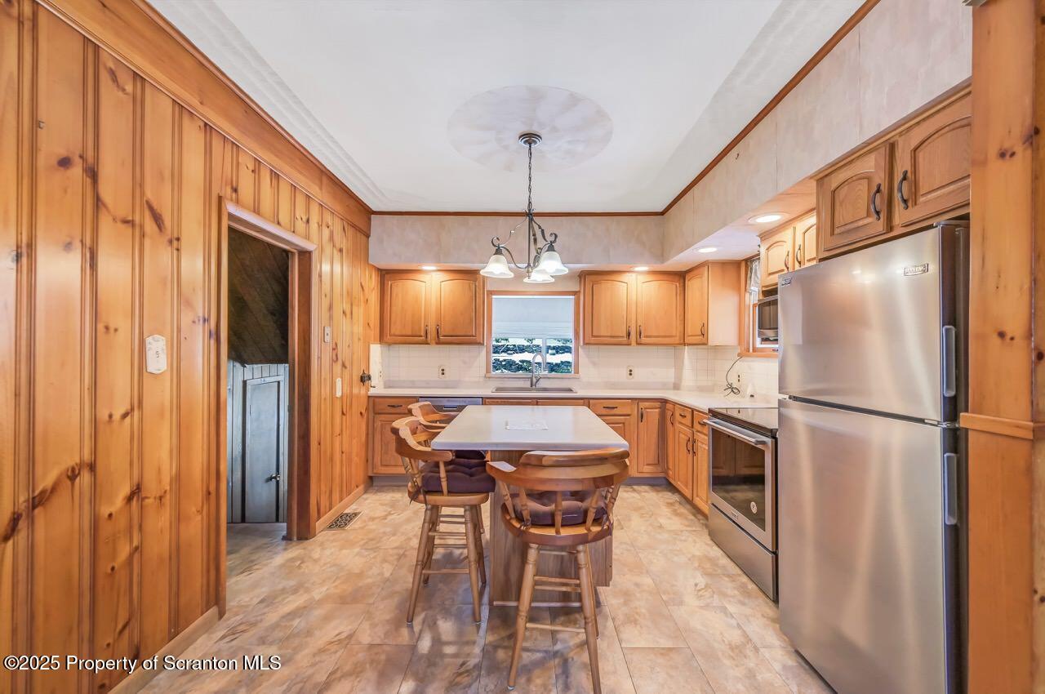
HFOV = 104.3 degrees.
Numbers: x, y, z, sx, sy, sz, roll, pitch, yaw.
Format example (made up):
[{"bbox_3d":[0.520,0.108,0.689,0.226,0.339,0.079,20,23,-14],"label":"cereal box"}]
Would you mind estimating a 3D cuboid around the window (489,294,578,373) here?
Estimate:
[{"bbox_3d":[0.121,-0.153,4.640,1.040,0.950,0.100,0,0,0],"label":"window"}]

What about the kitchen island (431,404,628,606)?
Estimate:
[{"bbox_3d":[0.038,0.915,2.552,0.939,0.914,1.258,0,0,0],"label":"kitchen island"}]

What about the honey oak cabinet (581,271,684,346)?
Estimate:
[{"bbox_3d":[1.194,-0.410,4.453,1.095,0.780,0.325,0,0,0],"label":"honey oak cabinet"}]

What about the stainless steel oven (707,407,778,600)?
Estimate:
[{"bbox_3d":[1.676,0.913,2.551,0.730,0.930,0.770,0,0,0],"label":"stainless steel oven"}]

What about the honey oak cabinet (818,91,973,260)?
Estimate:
[{"bbox_3d":[1.754,-0.613,1.558,0.625,0.405,0.830,0,0,0],"label":"honey oak cabinet"}]

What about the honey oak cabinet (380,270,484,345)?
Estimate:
[{"bbox_3d":[-0.951,-0.421,4.465,1.095,0.785,0.325,0,0,0],"label":"honey oak cabinet"}]

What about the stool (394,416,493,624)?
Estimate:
[{"bbox_3d":[-0.421,0.878,2.178,0.530,0.980,0.560,0,0,5],"label":"stool"}]

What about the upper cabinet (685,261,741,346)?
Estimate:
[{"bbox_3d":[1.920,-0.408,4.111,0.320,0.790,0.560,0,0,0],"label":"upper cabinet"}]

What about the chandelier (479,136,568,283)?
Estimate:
[{"bbox_3d":[0.029,-0.876,2.569,0.547,0.875,0.530,0,0,0],"label":"chandelier"}]

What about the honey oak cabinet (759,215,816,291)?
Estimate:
[{"bbox_3d":[1.912,-0.615,2.595,0.320,0.390,0.765,0,0,0],"label":"honey oak cabinet"}]

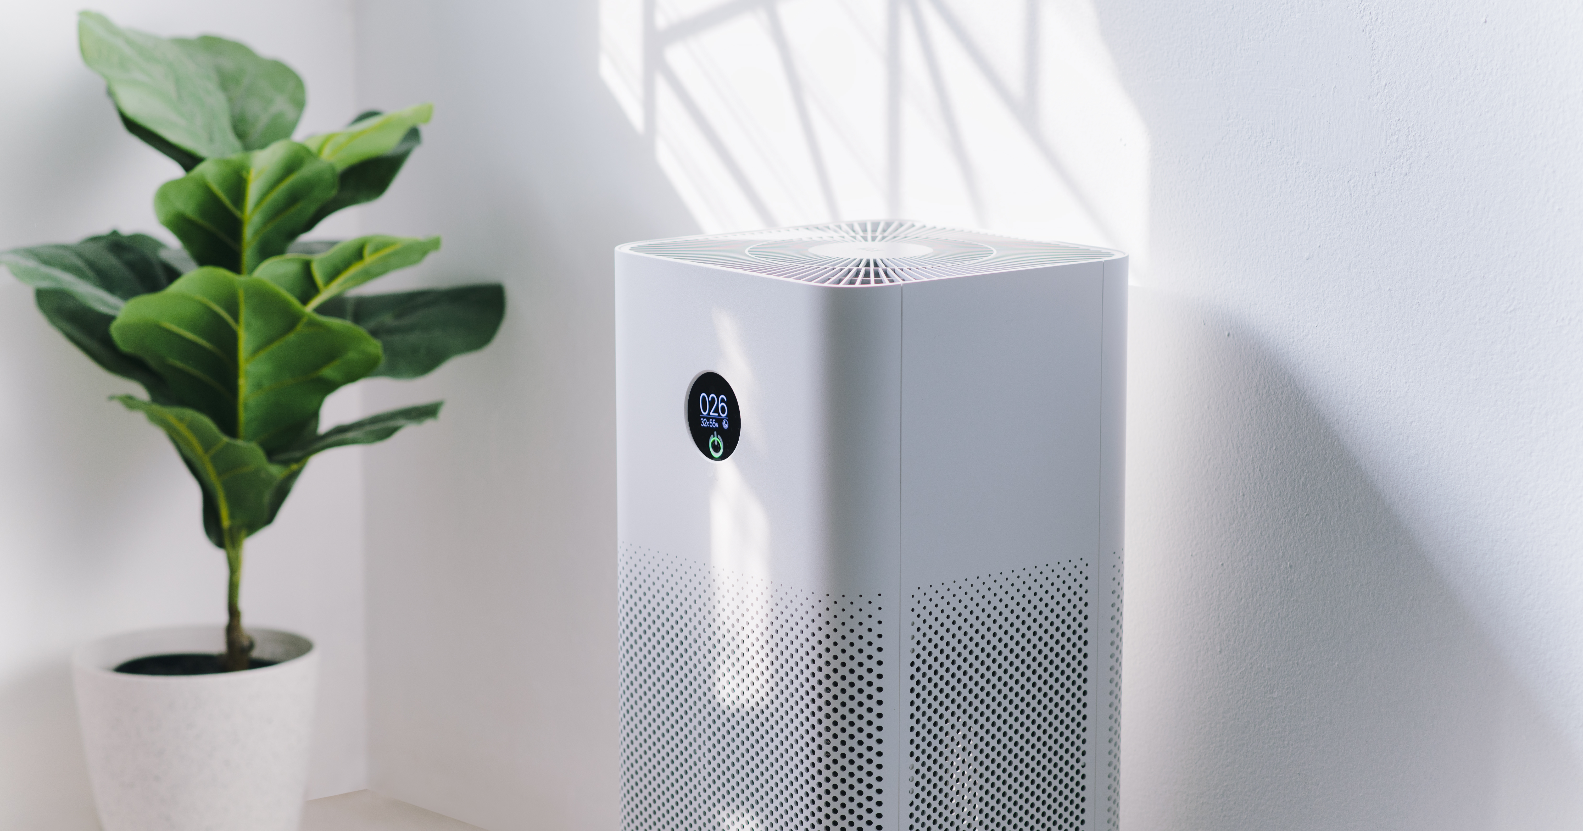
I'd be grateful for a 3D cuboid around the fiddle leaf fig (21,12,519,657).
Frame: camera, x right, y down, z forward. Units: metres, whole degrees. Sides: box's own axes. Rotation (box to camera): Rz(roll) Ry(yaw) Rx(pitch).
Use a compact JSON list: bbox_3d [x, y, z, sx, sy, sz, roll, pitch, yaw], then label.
[{"bbox_3d":[-0.386,-0.043,2.679,0.353,0.484,0.290,0,10,0],"label":"fiddle leaf fig"}]

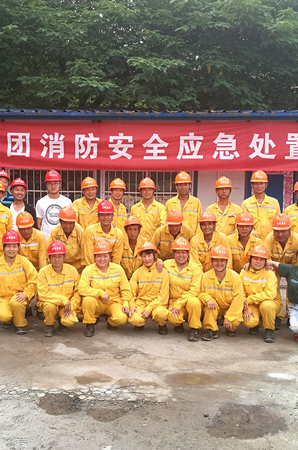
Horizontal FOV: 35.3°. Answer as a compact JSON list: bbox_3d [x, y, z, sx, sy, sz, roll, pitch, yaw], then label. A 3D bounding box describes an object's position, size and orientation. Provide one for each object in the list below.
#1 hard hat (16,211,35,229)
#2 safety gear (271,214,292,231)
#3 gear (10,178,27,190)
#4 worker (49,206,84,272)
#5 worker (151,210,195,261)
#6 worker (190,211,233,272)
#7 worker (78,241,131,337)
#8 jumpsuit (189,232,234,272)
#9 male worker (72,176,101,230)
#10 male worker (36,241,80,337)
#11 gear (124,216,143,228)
[{"bbox_3d":[-1.430,-0.058,5.420,0.225,0.160,0.280,0,24,-11],"label":"hard hat"},{"bbox_3d":[1.495,-0.031,5.280,0.225,0.160,0.280,2,24,12],"label":"safety gear"},{"bbox_3d":[-1.725,-0.534,6.200,0.220,0.160,0.270,0,5,-6],"label":"gear"},{"bbox_3d":[-0.962,0.469,5.460,0.520,1.380,0.700,1,4,-3],"label":"worker"},{"bbox_3d":[0.267,0.483,5.680,0.560,1.370,0.680,1,4,3],"label":"worker"},{"bbox_3d":[0.758,0.484,5.680,0.530,1.329,0.550,1,5,6],"label":"worker"},{"bbox_3d":[-0.486,0.655,5.110,0.580,0.920,0.660,0,6,0],"label":"worker"},{"bbox_3d":[0.758,0.577,5.680,0.530,1.023,0.530,1,5,6],"label":"jumpsuit"},{"bbox_3d":[-0.788,0.224,6.150,0.480,1.716,0.340,1,5,0],"label":"male worker"},{"bbox_3d":[-1.011,0.659,5.170,0.480,0.983,0.680,0,4,-7],"label":"male worker"},{"bbox_3d":[-0.193,-0.030,5.580,0.215,0.155,0.270,1,-2,0],"label":"gear"}]

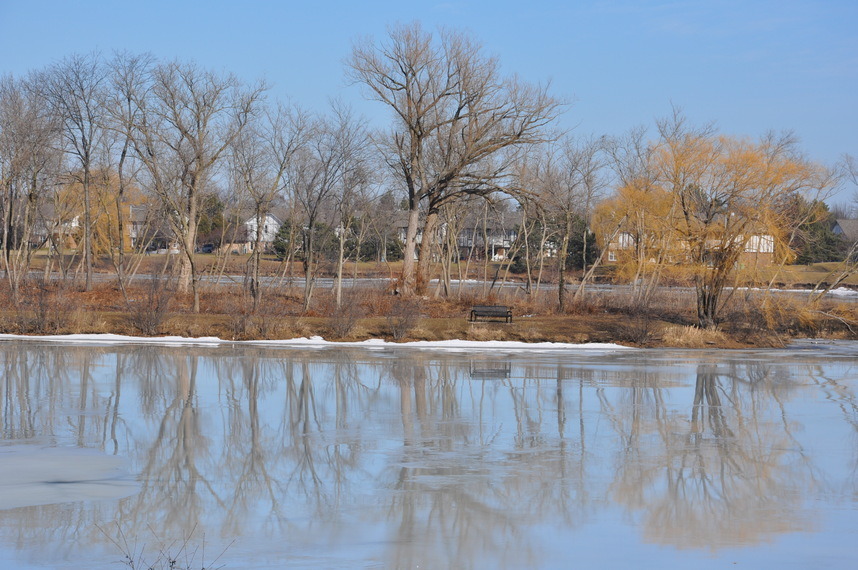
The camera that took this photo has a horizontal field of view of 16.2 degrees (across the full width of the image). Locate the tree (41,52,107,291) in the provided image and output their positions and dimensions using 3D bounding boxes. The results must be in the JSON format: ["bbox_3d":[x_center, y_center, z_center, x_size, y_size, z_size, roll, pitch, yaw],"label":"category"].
[{"bbox_3d":[-20.343,-6.438,173.000,3.780,13.730,3.600,1,1,0],"label":"tree"}]

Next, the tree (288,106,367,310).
[{"bbox_3d":[-5.170,-3.871,154.000,3.970,10.440,3.800,1,1,0],"label":"tree"}]

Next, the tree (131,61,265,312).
[{"bbox_3d":[-13.400,-5.875,175.000,7.760,14.240,7.500,1,1,0],"label":"tree"}]

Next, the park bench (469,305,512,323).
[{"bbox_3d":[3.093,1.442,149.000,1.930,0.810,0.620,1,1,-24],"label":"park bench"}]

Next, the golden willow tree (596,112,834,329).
[{"bbox_3d":[14.499,-3.264,153.000,12.040,10.930,10.500,1,1,0],"label":"golden willow tree"}]

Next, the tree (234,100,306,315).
[{"bbox_3d":[-8.072,-3.947,153.000,3.740,10.580,3.700,1,1,0],"label":"tree"}]

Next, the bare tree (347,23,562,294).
[{"bbox_3d":[1.484,-7.335,176.000,12.570,15.890,11.500,1,1,0],"label":"bare tree"}]

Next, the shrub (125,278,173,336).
[{"bbox_3d":[-13.407,1.075,144.500,2.290,2.770,2.200,1,1,0],"label":"shrub"}]

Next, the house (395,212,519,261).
[{"bbox_3d":[4.457,-7.861,490.000,19.500,8.000,10.500,1,1,0],"label":"house"}]

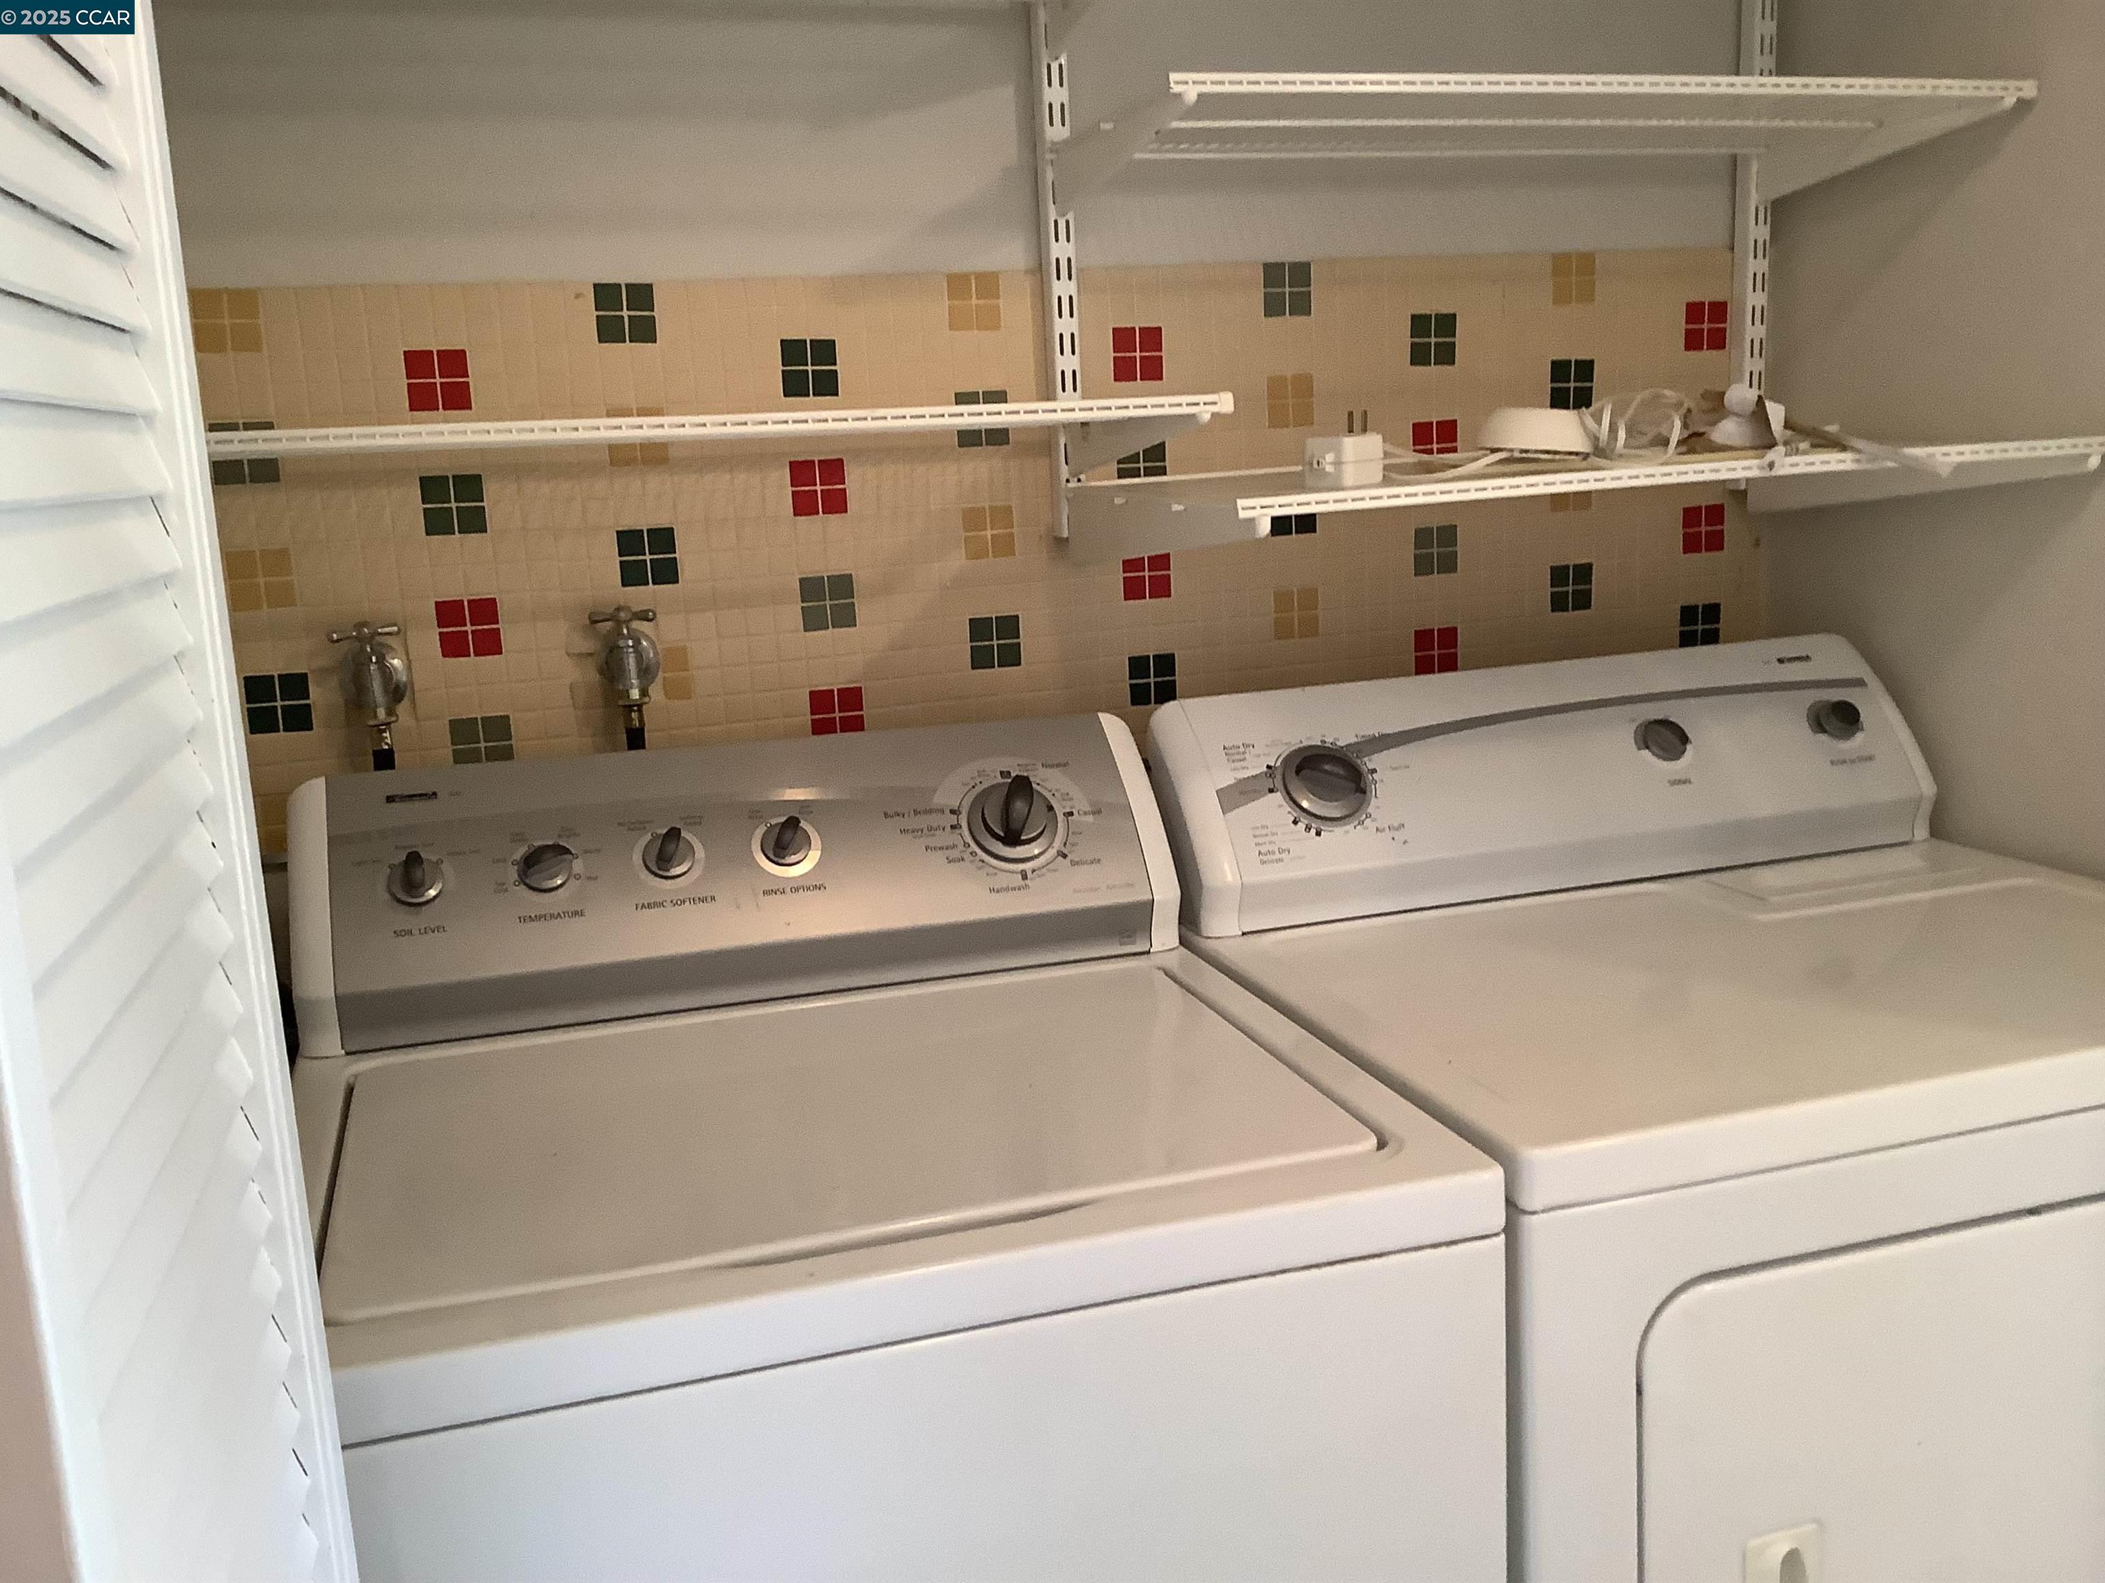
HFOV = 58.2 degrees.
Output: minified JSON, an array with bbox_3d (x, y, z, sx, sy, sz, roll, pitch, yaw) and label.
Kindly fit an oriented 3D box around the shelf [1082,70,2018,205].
[{"bbox_3d":[0.406,-0.549,1.615,0.778,0.062,0.316,-7,12,-17],"label":"shelf"}]

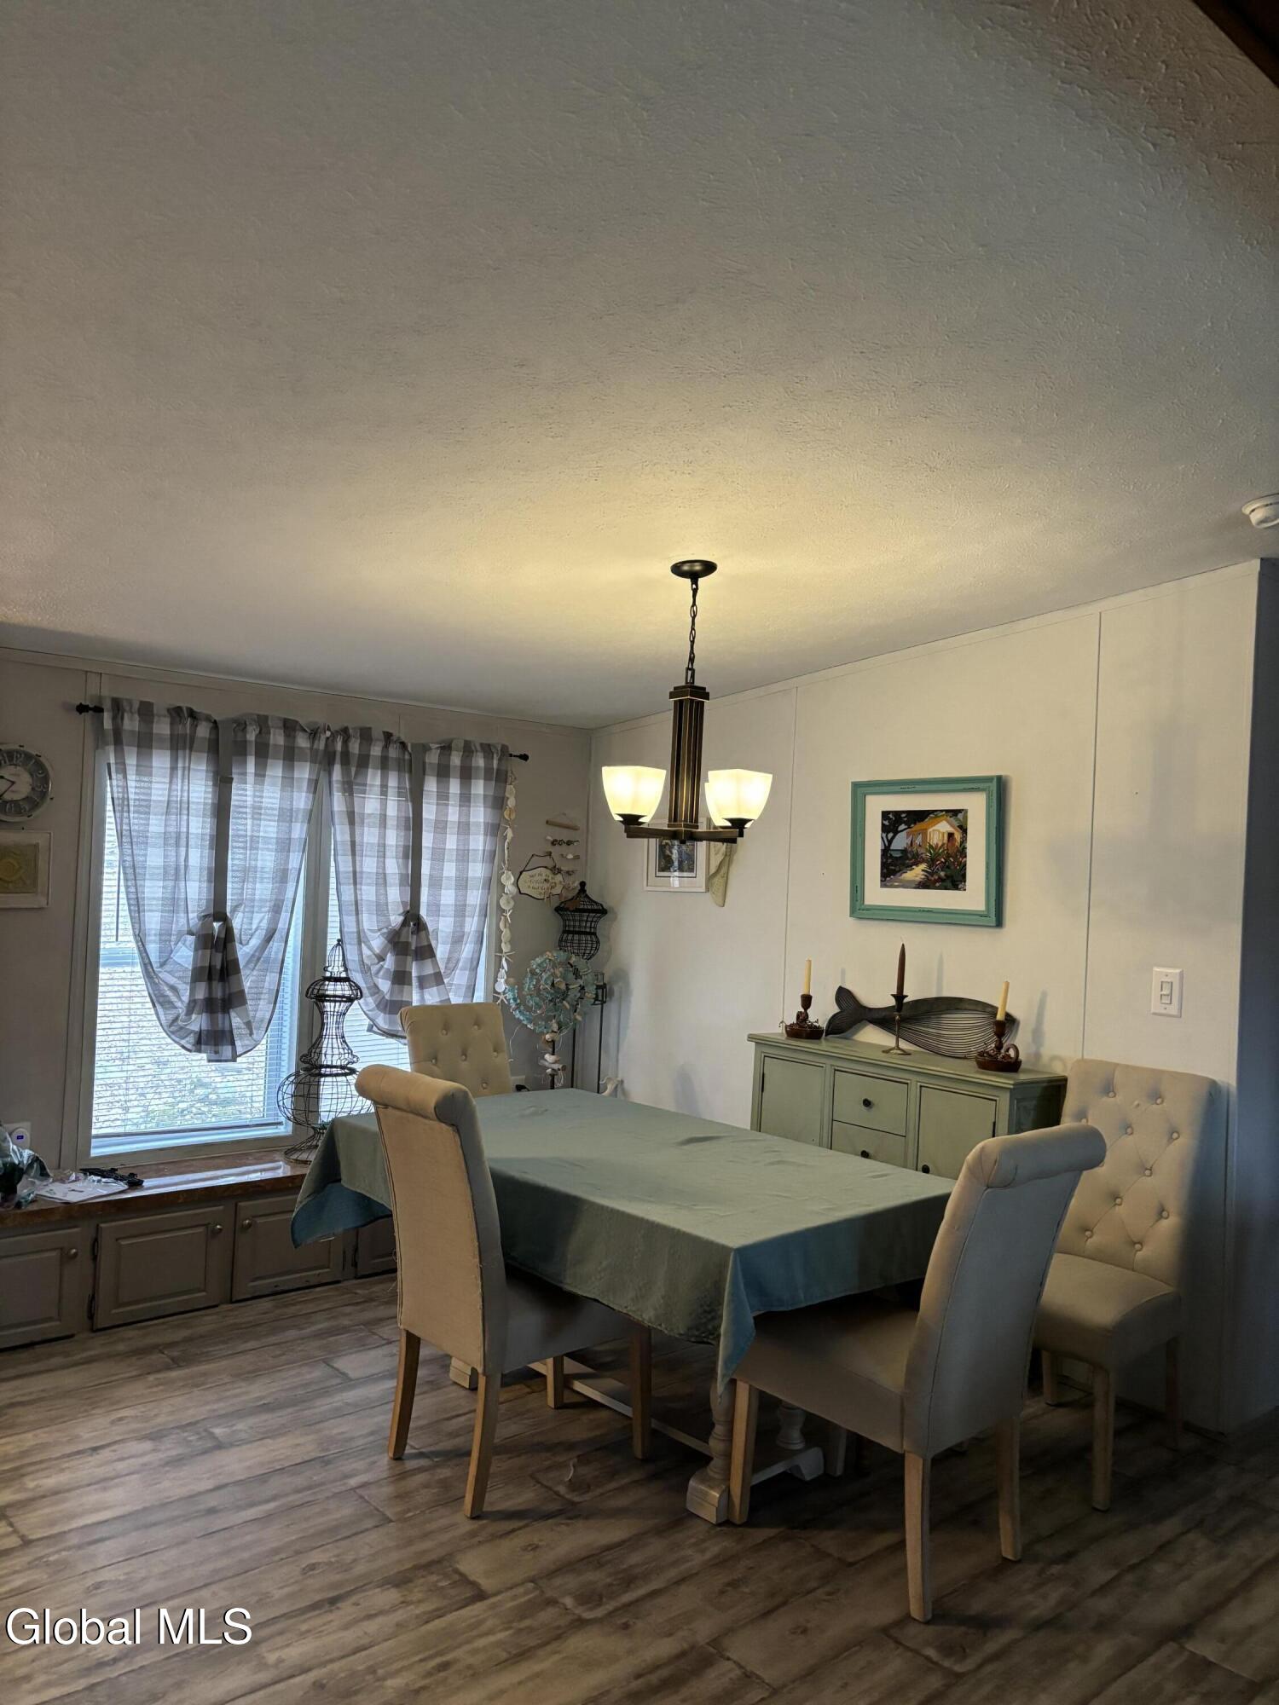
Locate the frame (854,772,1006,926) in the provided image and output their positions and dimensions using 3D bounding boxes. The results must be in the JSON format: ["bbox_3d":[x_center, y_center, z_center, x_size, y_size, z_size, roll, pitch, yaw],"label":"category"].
[{"bbox_3d":[0.980,-0.008,4.412,0.029,0.484,0.620,3,-1,-42],"label":"frame"}]

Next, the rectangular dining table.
[{"bbox_3d":[-0.026,1.182,3.489,0.987,0.748,1.625,3,-1,-43],"label":"rectangular dining table"}]

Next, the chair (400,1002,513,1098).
[{"bbox_3d":[-0.466,1.022,4.198,0.445,0.985,0.690,4,-1,-44],"label":"chair"}]

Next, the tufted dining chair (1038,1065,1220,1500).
[{"bbox_3d":[1.228,1.105,3.484,0.670,1.008,0.461,3,-1,-45],"label":"tufted dining chair"}]

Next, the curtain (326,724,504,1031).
[{"bbox_3d":[-0.887,0.158,5.106,0.795,1.231,0.099,3,-1,-42],"label":"curtain"}]

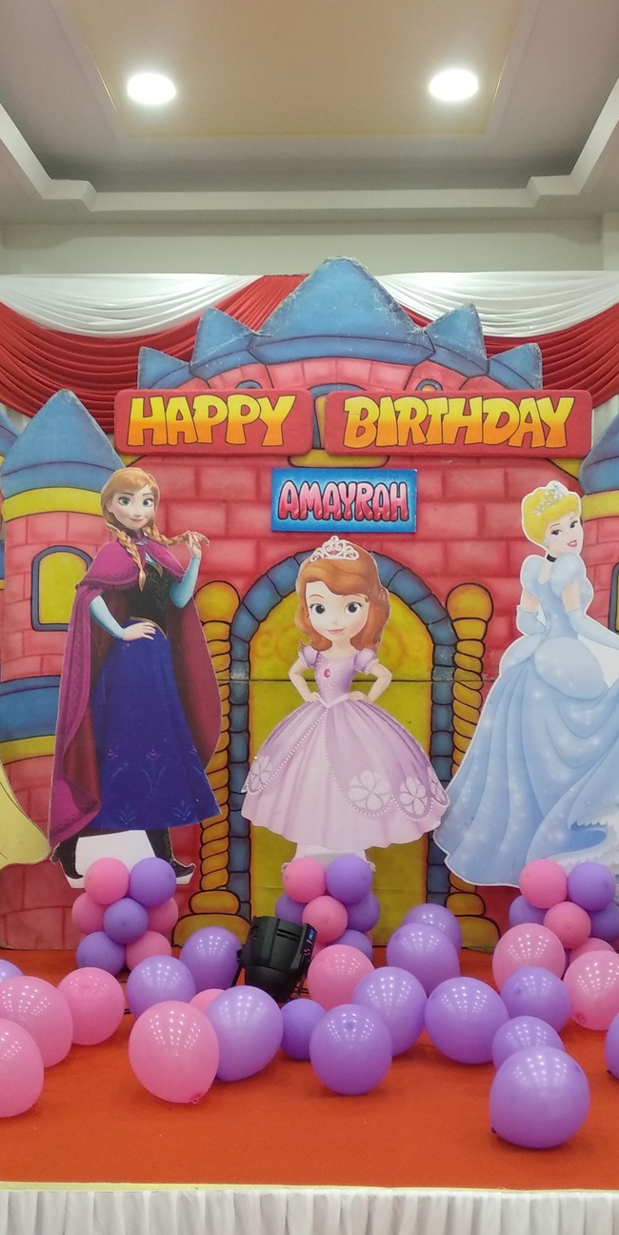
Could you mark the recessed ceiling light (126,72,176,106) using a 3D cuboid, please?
[{"bbox_3d":[-0.569,-1.900,4.450,0.172,0.040,0.172,0,0,2],"label":"recessed ceiling light"}]

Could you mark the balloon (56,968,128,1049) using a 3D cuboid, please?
[{"bbox_3d":[-0.626,1.097,3.488,0.207,0.207,0.207,0,-1,2],"label":"balloon"}]

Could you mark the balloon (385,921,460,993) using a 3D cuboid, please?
[{"bbox_3d":[0.383,1.149,4.160,0.248,0.260,0.248,0,0,2],"label":"balloon"}]

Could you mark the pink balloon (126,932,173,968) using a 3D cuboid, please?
[{"bbox_3d":[-0.532,1.121,4.106,0.158,0.158,0.166,0,0,0],"label":"pink balloon"}]

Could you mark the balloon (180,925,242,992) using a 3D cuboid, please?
[{"bbox_3d":[-0.323,1.134,4.090,0.206,0.228,0.215,0,-1,0],"label":"balloon"}]

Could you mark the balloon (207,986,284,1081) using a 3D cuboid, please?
[{"bbox_3d":[-0.182,1.109,3.295,0.226,0.254,0.240,0,-1,0],"label":"balloon"}]

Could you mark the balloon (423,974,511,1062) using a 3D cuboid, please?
[{"bbox_3d":[0.436,1.119,3.437,0.236,0.241,0.245,0,-1,0],"label":"balloon"}]

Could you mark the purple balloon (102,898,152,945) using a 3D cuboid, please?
[{"bbox_3d":[-0.617,1.024,4.170,0.152,0.152,0.152,0,-1,2],"label":"purple balloon"}]

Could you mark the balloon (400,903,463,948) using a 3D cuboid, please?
[{"bbox_3d":[0.447,1.149,4.500,0.222,0.229,0.222,0,0,0],"label":"balloon"}]

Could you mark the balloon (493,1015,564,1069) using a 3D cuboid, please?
[{"bbox_3d":[0.580,1.141,3.250,0.196,0.189,0.205,0,-1,0],"label":"balloon"}]

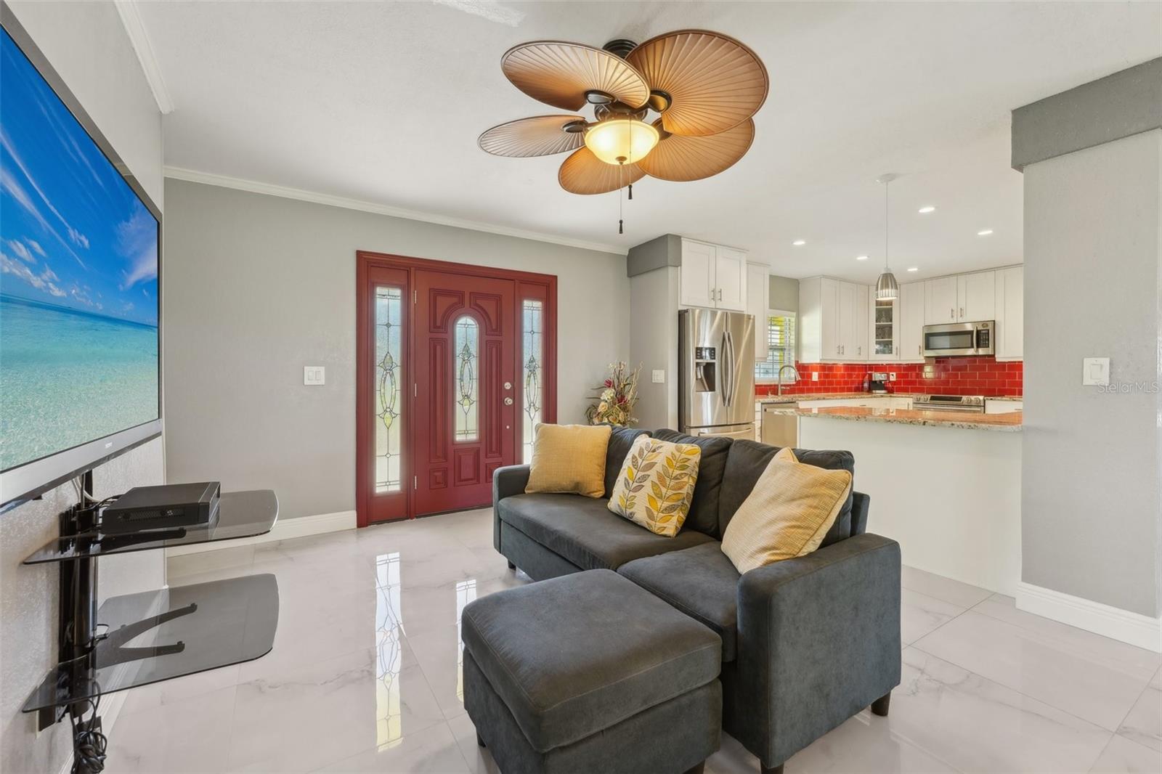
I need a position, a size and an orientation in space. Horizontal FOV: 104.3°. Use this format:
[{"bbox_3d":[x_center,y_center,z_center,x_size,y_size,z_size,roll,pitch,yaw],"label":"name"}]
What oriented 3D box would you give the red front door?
[{"bbox_3d":[-0.995,0.051,3.965,0.900,2.040,0.050,-1,1,-31],"label":"red front door"}]

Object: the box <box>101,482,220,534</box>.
[{"bbox_3d":[-1.274,0.365,1.400,0.224,0.064,0.303,-1,1,-33],"label":"box"}]

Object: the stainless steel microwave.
[{"bbox_3d":[5.107,-0.630,6.056,0.400,0.420,0.762,-1,1,-32],"label":"stainless steel microwave"}]

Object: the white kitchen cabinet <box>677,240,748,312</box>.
[{"bbox_3d":[1.190,-1.087,4.759,0.925,0.640,0.610,-1,1,-31],"label":"white kitchen cabinet"}]

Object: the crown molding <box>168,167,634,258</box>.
[{"bbox_3d":[-1.053,-1.374,3.768,3.646,0.060,0.055,-1,1,-31],"label":"crown molding"}]

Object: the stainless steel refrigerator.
[{"bbox_3d":[1.227,0.151,4.709,0.905,1.765,0.750,-1,1,-31],"label":"stainless steel refrigerator"}]

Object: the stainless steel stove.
[{"bbox_3d":[4.952,0.540,5.953,0.700,0.915,0.760,-1,1,-32],"label":"stainless steel stove"}]

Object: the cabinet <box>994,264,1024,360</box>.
[{"bbox_3d":[5.262,-0.876,5.385,0.320,1.091,0.400,-1,1,-31],"label":"cabinet"}]

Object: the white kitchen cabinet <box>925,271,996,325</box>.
[{"bbox_3d":[4.970,-1.124,5.872,0.320,0.608,0.743,-1,1,-31],"label":"white kitchen cabinet"}]

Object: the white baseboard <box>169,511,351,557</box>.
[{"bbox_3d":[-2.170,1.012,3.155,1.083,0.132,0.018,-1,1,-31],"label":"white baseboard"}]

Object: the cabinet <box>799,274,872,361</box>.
[{"bbox_3d":[3.534,-0.887,6.300,1.152,1.091,0.320,-1,1,-31],"label":"cabinet"}]

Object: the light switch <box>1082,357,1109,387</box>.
[{"bbox_3d":[2.234,-0.066,1.958,0.008,0.118,0.074,-1,1,-32],"label":"light switch"}]

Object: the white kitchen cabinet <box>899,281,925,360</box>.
[{"bbox_3d":[4.708,-0.889,6.317,0.320,1.091,0.285,-1,1,-31],"label":"white kitchen cabinet"}]

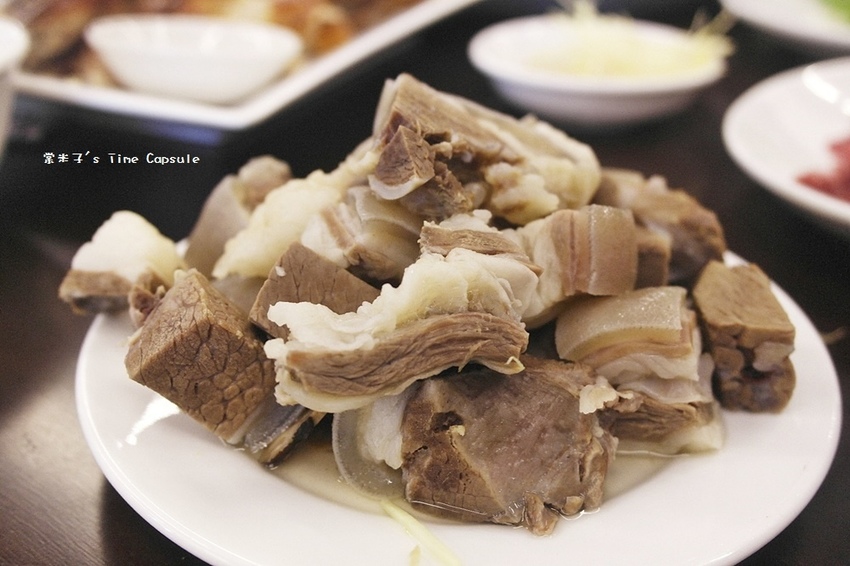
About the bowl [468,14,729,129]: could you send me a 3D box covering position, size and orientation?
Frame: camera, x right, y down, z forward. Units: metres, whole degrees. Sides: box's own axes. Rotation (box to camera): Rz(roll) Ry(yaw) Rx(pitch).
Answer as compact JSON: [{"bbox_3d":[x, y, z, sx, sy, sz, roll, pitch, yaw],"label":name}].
[{"bbox_3d":[0.072,-0.091,0.439,0.111,0.025,0.111,1,30,0],"label":"bowl"}]

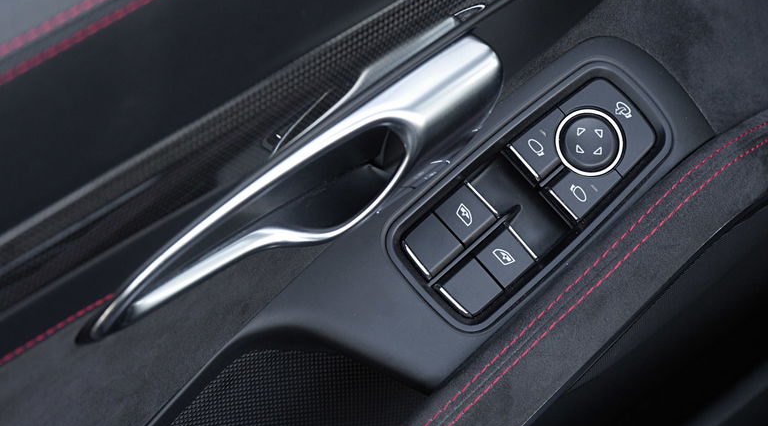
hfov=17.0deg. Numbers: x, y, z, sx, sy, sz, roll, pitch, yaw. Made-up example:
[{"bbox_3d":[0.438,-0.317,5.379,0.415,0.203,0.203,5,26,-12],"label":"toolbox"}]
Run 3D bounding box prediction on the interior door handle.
[{"bbox_3d":[-0.033,-0.007,0.990,0.195,0.044,0.040,-35,65,-14],"label":"interior door handle"}]

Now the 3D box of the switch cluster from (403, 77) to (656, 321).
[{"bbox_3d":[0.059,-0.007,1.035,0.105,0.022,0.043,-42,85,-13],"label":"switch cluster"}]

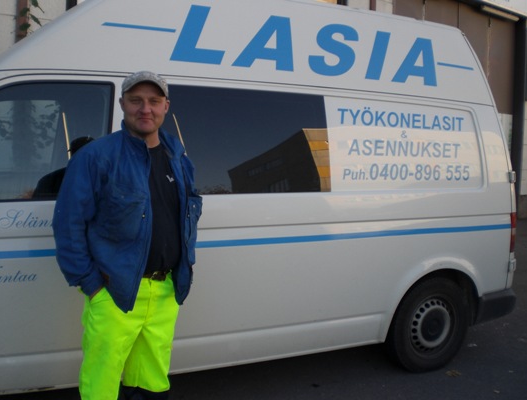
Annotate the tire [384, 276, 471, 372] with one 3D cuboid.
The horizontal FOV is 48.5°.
[{"bbox_3d":[1.123,0.854,4.090,0.675,0.675,0.210,-1,7,-28],"label":"tire"}]

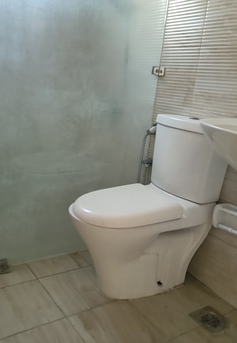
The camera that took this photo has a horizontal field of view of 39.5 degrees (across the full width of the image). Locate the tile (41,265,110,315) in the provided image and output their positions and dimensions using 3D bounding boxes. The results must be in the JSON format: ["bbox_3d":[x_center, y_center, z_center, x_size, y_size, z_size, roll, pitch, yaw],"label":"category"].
[{"bbox_3d":[-0.179,0.556,1.561,0.301,0.010,0.303,-3,17,-36],"label":"tile"}]

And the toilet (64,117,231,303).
[{"bbox_3d":[0.084,0.157,1.549,0.700,0.827,0.383,-3,17,-36],"label":"toilet"}]

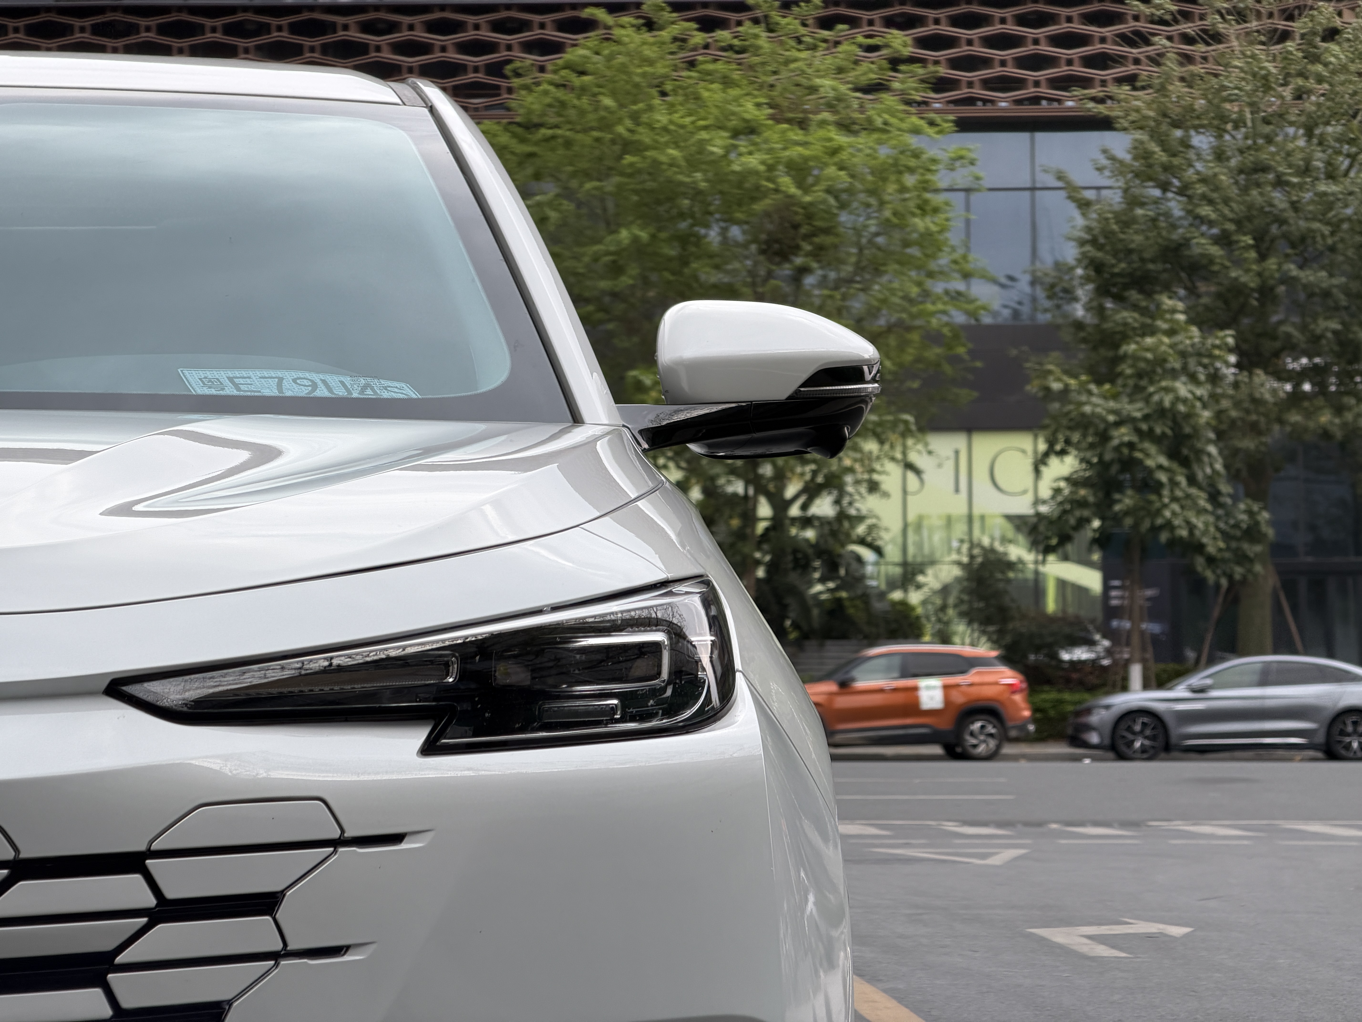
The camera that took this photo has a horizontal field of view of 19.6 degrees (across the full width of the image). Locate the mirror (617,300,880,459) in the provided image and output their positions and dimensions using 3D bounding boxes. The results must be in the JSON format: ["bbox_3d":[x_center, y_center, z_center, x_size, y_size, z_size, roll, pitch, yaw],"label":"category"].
[{"bbox_3d":[0.070,-0.136,4.100,0.275,0.166,0.180,0,-3,-3],"label":"mirror"}]

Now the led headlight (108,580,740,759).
[{"bbox_3d":[-0.168,0.106,2.730,0.430,0.125,0.260,0,-3,-4],"label":"led headlight"}]

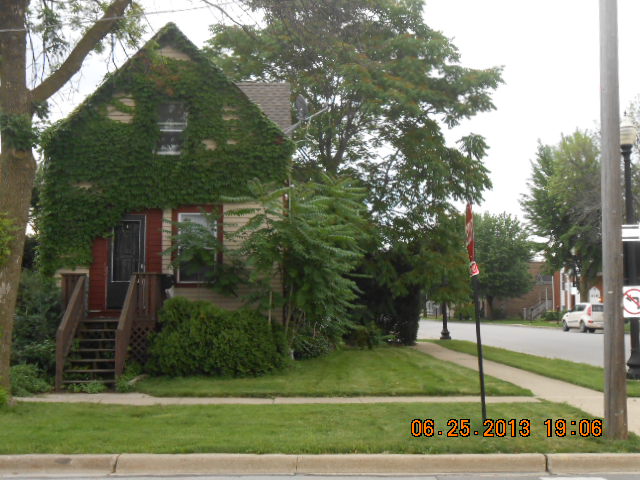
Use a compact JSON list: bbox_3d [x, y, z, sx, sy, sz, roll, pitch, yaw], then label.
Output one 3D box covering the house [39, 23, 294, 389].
[{"bbox_3d":[-3.420,-0.690,21.600,5.800,8.200,10.500,0,-4,0],"label":"house"}]

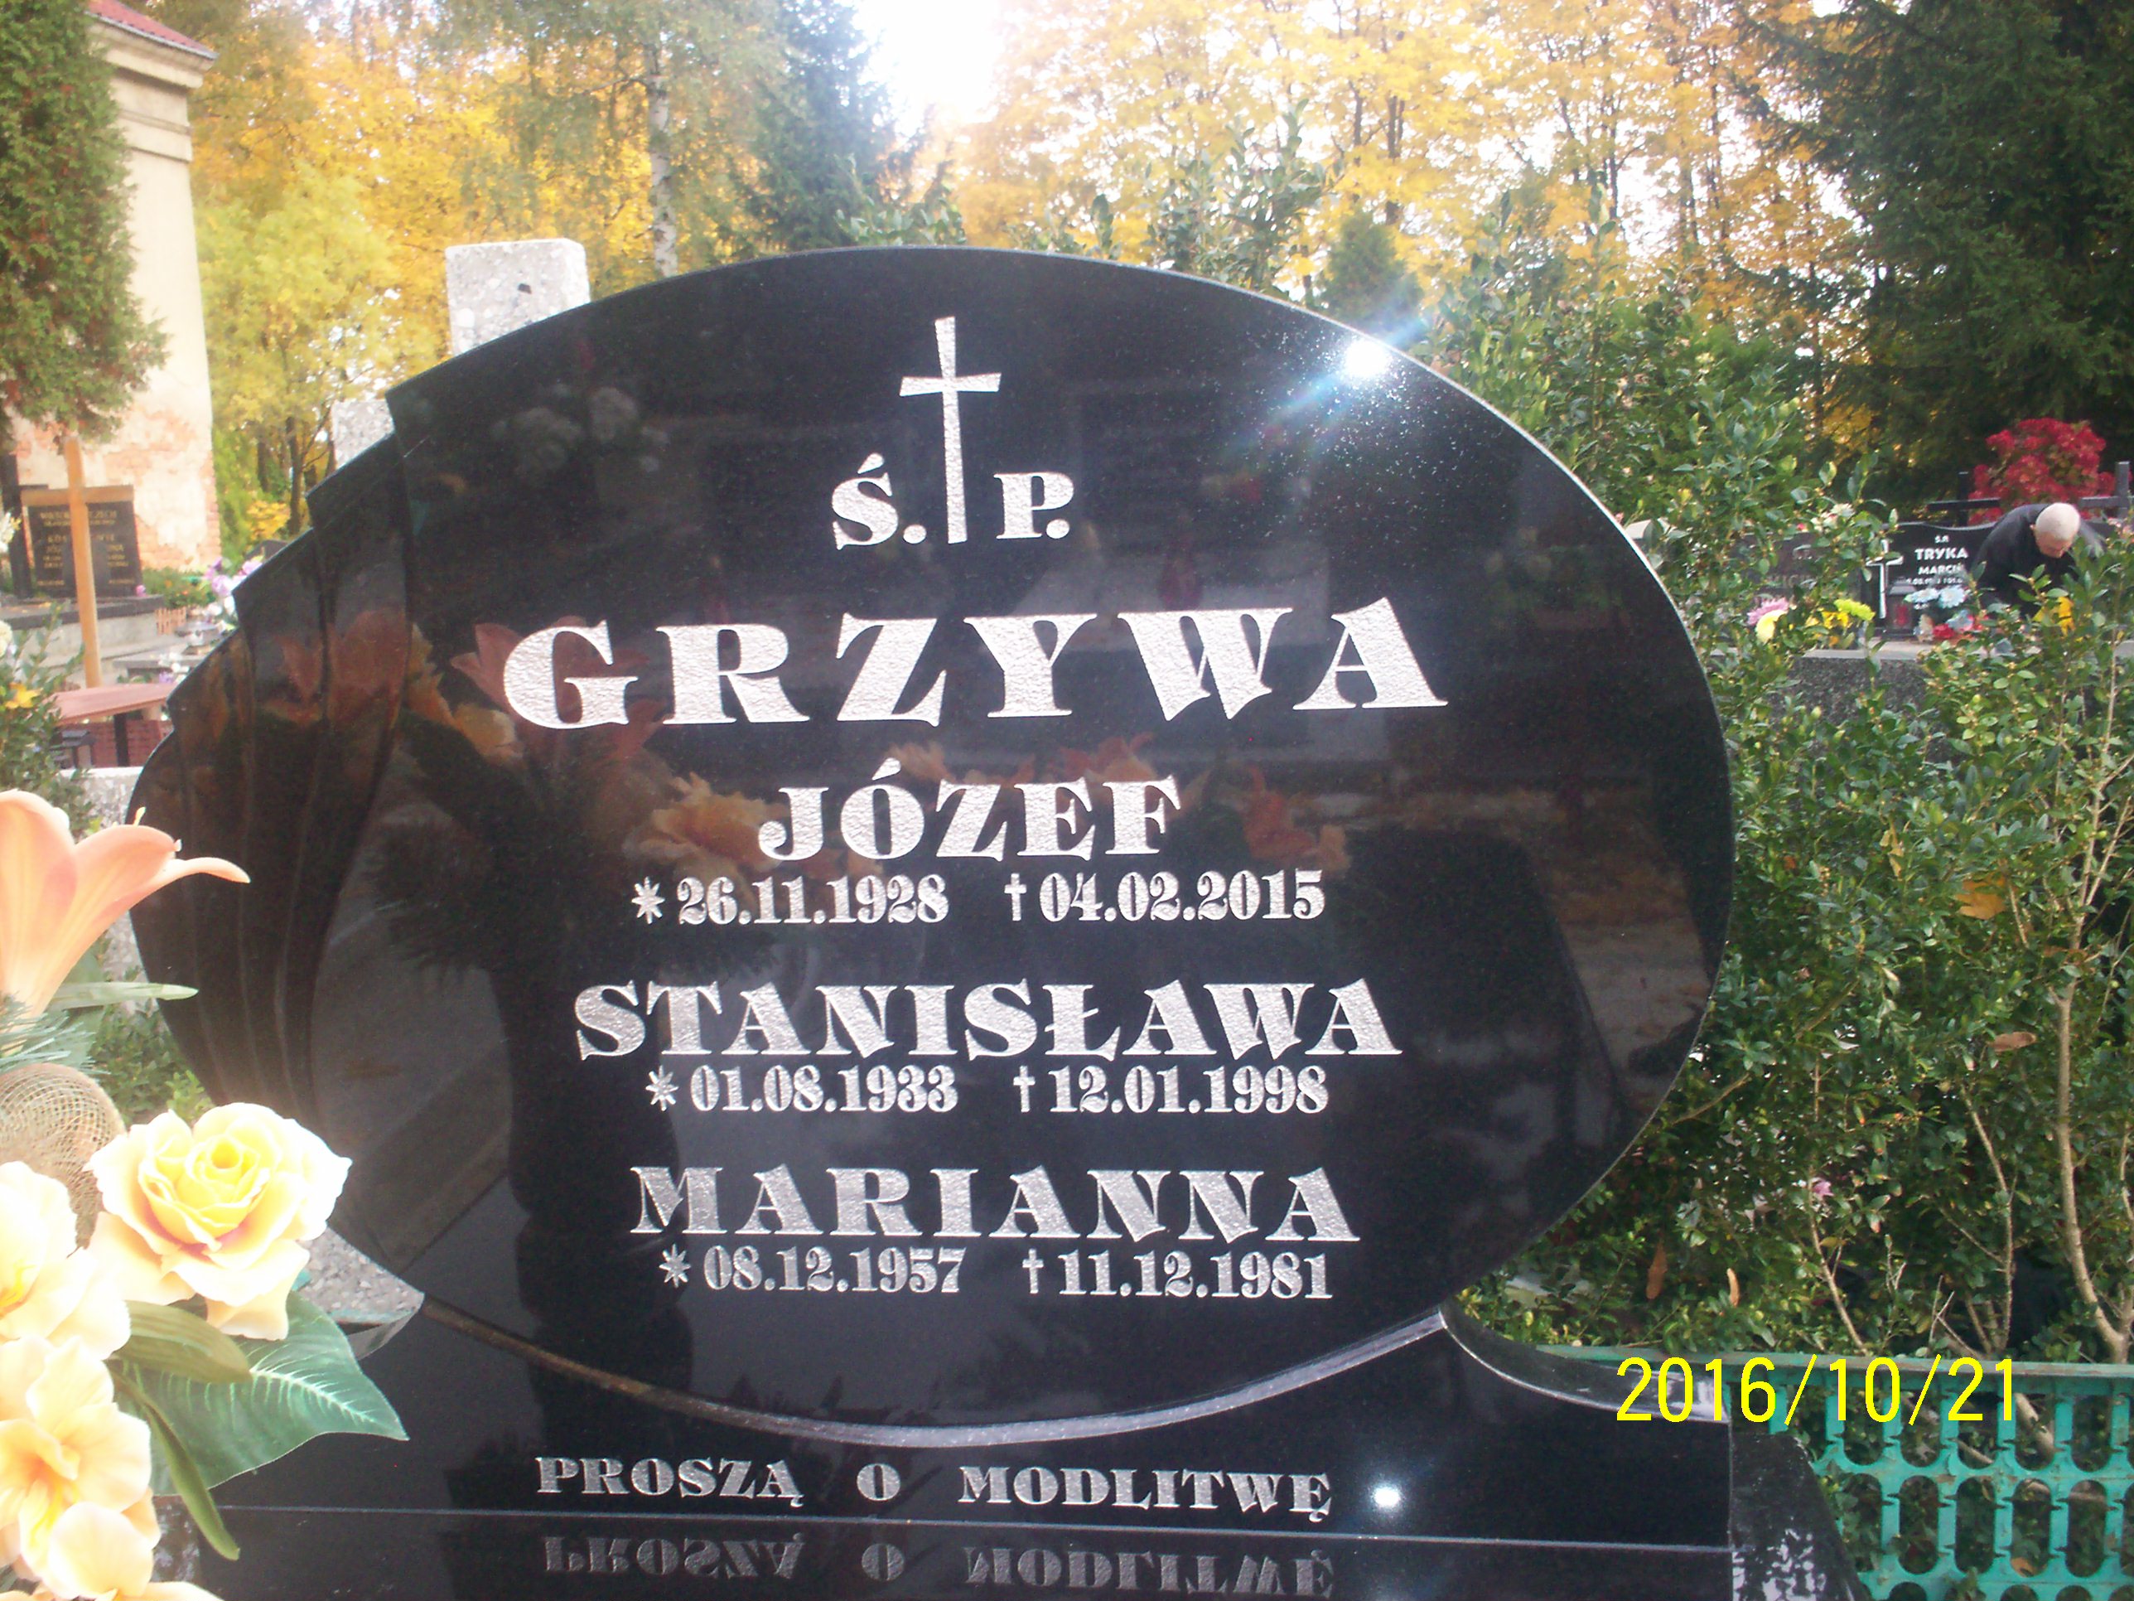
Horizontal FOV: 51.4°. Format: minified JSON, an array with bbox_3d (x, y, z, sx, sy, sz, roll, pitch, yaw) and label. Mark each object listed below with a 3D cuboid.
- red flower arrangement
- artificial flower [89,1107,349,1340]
[{"bbox_3d":[4.546,-1.559,10.300,0.620,0.450,0.500,-1,10,6],"label":"red flower arrangement"},{"bbox_3d":[-0.351,0.175,0.920,0.107,0.096,0.082,-6,10,-19],"label":"artificial flower"}]

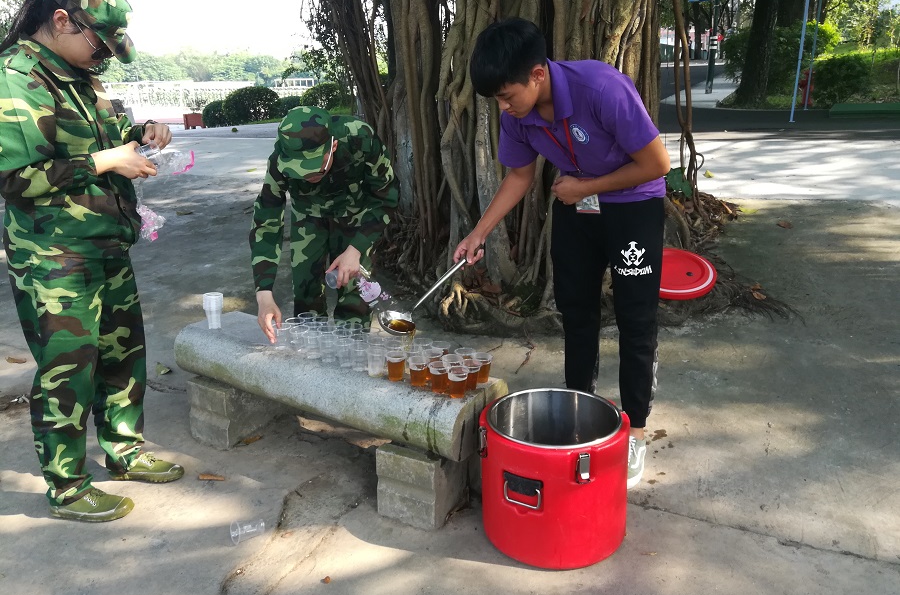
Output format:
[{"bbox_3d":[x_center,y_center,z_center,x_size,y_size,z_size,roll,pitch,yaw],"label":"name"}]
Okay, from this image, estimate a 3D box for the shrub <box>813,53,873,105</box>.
[{"bbox_3d":[9.023,-5.021,15.500,1.300,1.150,1.150,-1,17,0],"label":"shrub"}]

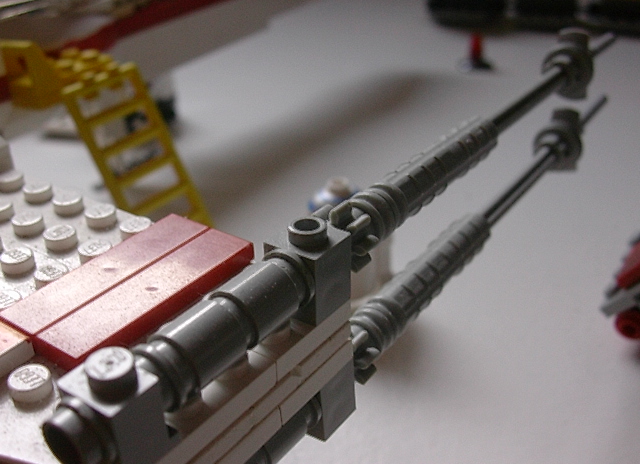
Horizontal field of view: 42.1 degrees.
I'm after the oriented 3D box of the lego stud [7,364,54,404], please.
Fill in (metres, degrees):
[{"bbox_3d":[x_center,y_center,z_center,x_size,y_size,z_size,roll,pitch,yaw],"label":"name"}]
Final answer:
[{"bbox_3d":[-0.034,0.018,0.098,0.005,0.002,0.005,-1,30,1],"label":"lego stud"}]

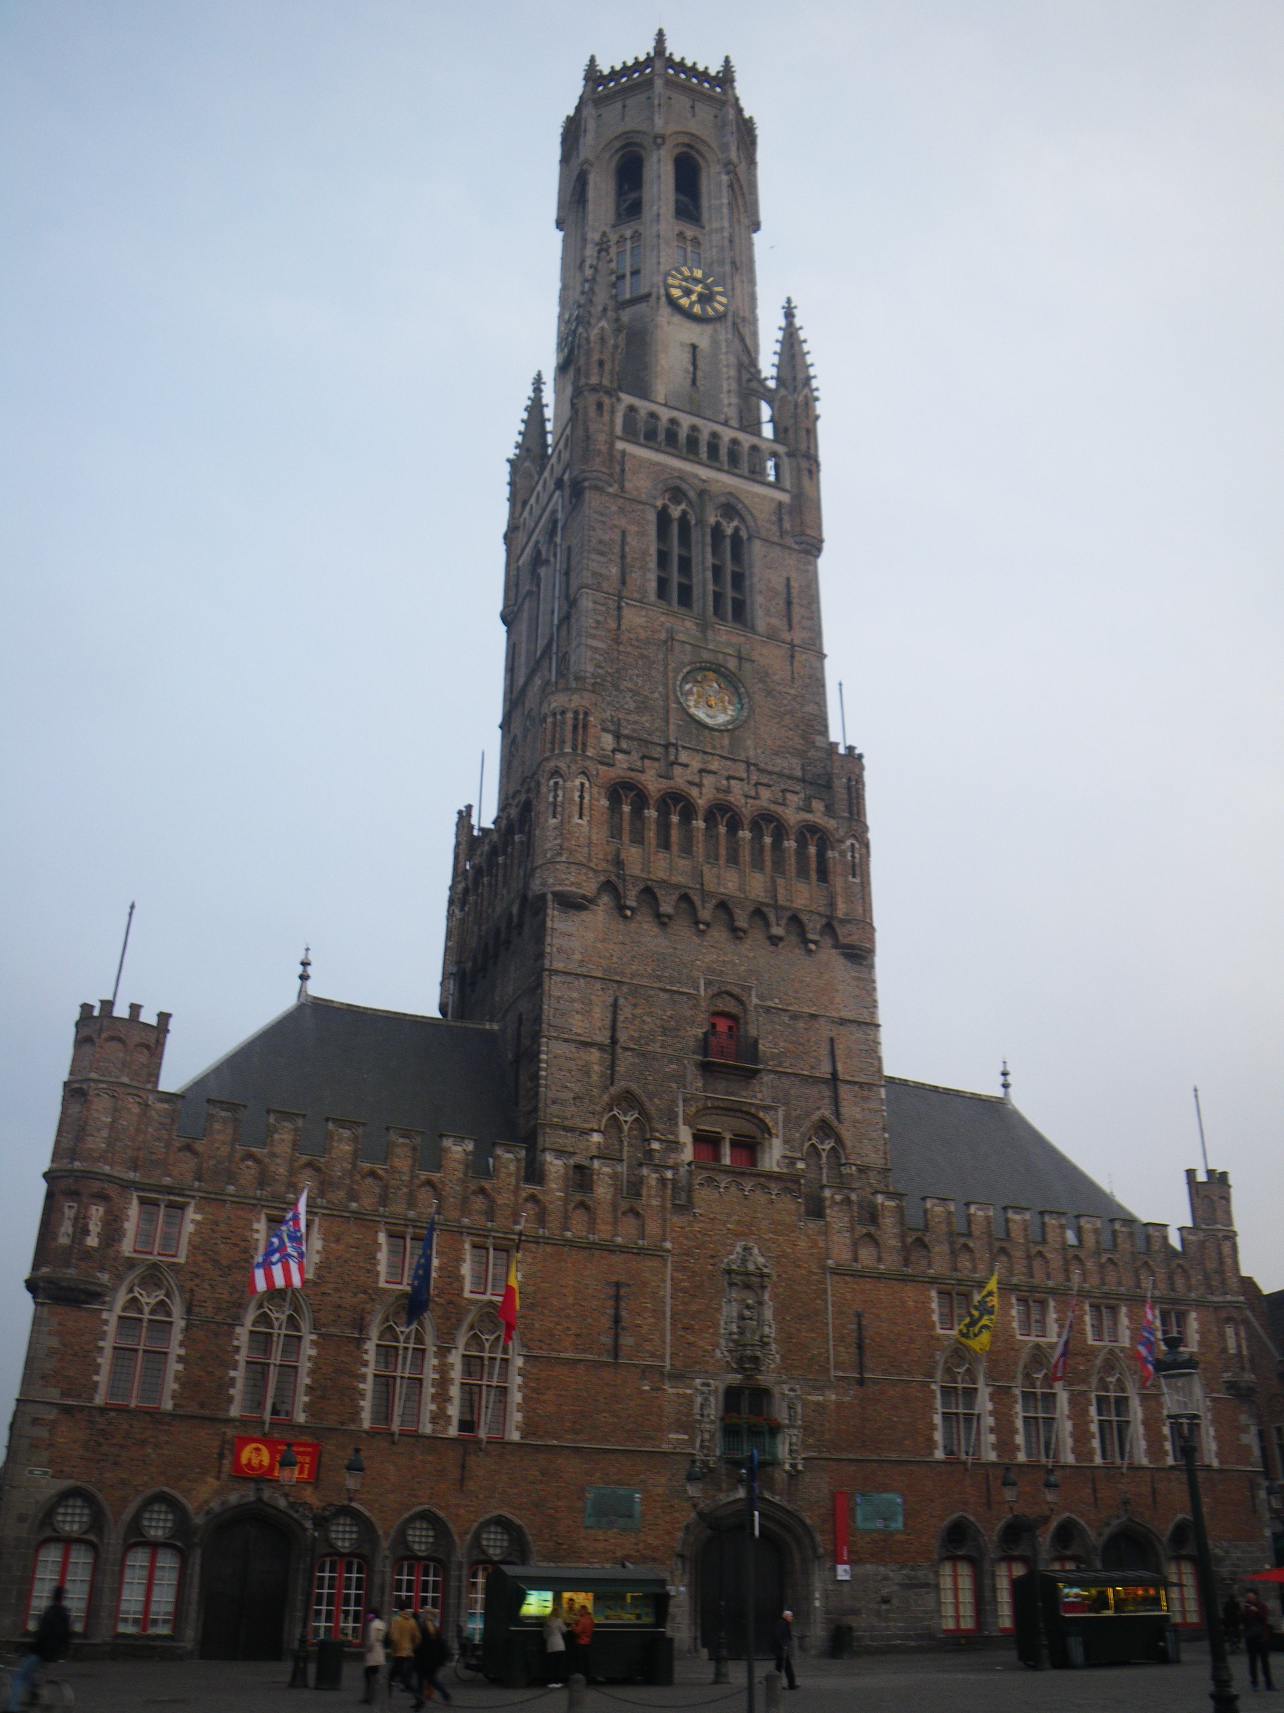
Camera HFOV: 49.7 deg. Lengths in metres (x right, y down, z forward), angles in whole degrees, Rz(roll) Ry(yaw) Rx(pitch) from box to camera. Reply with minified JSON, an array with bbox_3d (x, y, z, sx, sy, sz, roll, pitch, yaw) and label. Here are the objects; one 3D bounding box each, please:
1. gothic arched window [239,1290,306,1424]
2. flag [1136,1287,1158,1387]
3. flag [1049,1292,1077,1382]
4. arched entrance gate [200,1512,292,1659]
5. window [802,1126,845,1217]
[{"bbox_3d":[-10.565,14.288,39.668,1.700,3.600,0.400,12,-30,-19],"label":"gothic arched window"},{"bbox_3d":[17.420,16.612,47.779,0.900,2.900,0.700,12,-30,-20],"label":"flag"},{"bbox_3d":[14.495,16.572,47.757,0.750,2.800,0.600,12,-30,-19],"label":"flag"},{"bbox_3d":[-10.559,19.489,37.081,2.250,3.750,0.500,12,-30,-19],"label":"arched entrance gate"},{"bbox_3d":[6.642,11.614,50.480,1.600,3.400,0.400,12,-30,-19],"label":"window"}]

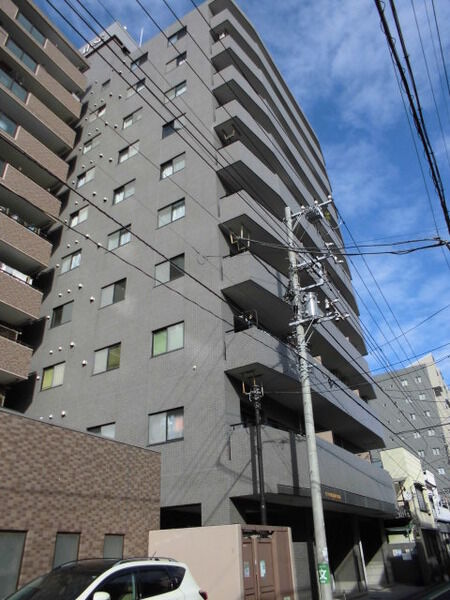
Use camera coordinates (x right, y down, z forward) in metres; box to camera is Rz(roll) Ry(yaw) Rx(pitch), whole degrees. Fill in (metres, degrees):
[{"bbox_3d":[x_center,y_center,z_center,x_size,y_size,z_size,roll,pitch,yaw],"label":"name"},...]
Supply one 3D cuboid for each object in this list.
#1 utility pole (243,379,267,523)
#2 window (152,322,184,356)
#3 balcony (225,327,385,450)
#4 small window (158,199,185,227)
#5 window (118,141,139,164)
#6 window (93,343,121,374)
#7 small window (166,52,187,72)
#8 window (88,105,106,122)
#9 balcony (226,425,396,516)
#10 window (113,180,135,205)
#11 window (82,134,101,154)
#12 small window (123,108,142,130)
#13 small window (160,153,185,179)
[{"bbox_3d":[0.975,4.883,11.348,0.400,5.969,0.450,-19,-34,26],"label":"utility pole"},{"bbox_3d":[-1.869,1.307,14.693,1.320,0.970,0.150,-21,-37,26],"label":"window"},{"bbox_3d":[4.800,4.774,20.074,1.700,1.220,15.700,-19,-34,26],"label":"balcony"},{"bbox_3d":[-2.287,-3.740,19.265,1.361,0.944,0.150,-19,-34,26],"label":"small window"},{"bbox_3d":[-4.726,-7.245,22.047,1.320,0.970,0.150,-21,-37,26],"label":"window"},{"bbox_3d":[-4.212,2.101,16.009,1.320,0.970,0.150,-21,-37,26],"label":"window"},{"bbox_3d":[-2.685,-13.150,24.955,1.333,0.924,0.150,-19,-34,26],"label":"small window"},{"bbox_3d":[-7.802,-11.412,27.578,1.245,0.914,0.150,-19,-34,26],"label":"window"},{"bbox_3d":[3.838,6.294,15.374,1.550,1.680,11.600,-21,-37,26],"label":"balcony"},{"bbox_3d":[-4.595,-4.920,20.529,1.320,0.970,0.150,-21,-37,26],"label":"window"},{"bbox_3d":[-7.749,-9.026,26.160,1.245,0.914,0.150,-19,-34,26],"label":"window"},{"bbox_3d":[-4.847,-9.568,23.573,1.320,0.970,0.150,-21,-37,26],"label":"small window"},{"bbox_3d":[-2.236,-5.714,19.220,1.320,0.970,0.150,-21,-37,26],"label":"small window"}]

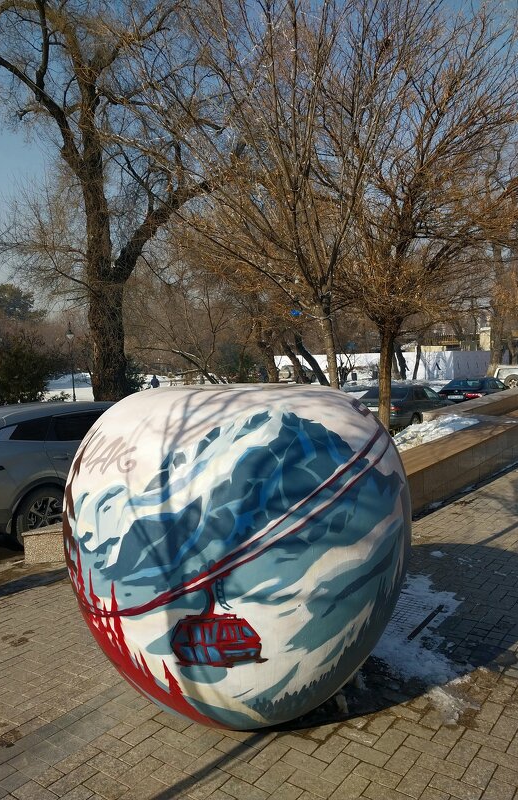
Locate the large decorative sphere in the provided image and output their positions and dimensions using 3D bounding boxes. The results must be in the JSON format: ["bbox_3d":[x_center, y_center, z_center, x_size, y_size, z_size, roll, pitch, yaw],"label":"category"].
[{"bbox_3d":[-0.105,0.758,3.370,1.860,1.670,1.860,-2,3,-2],"label":"large decorative sphere"}]

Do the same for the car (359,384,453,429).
[{"bbox_3d":[4.676,0.212,19.136,1.780,1.420,4.720,0,4,37],"label":"car"}]

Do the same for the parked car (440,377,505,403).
[{"bbox_3d":[8.601,-0.154,23.763,1.830,1.460,4.800,0,4,37],"label":"parked car"}]

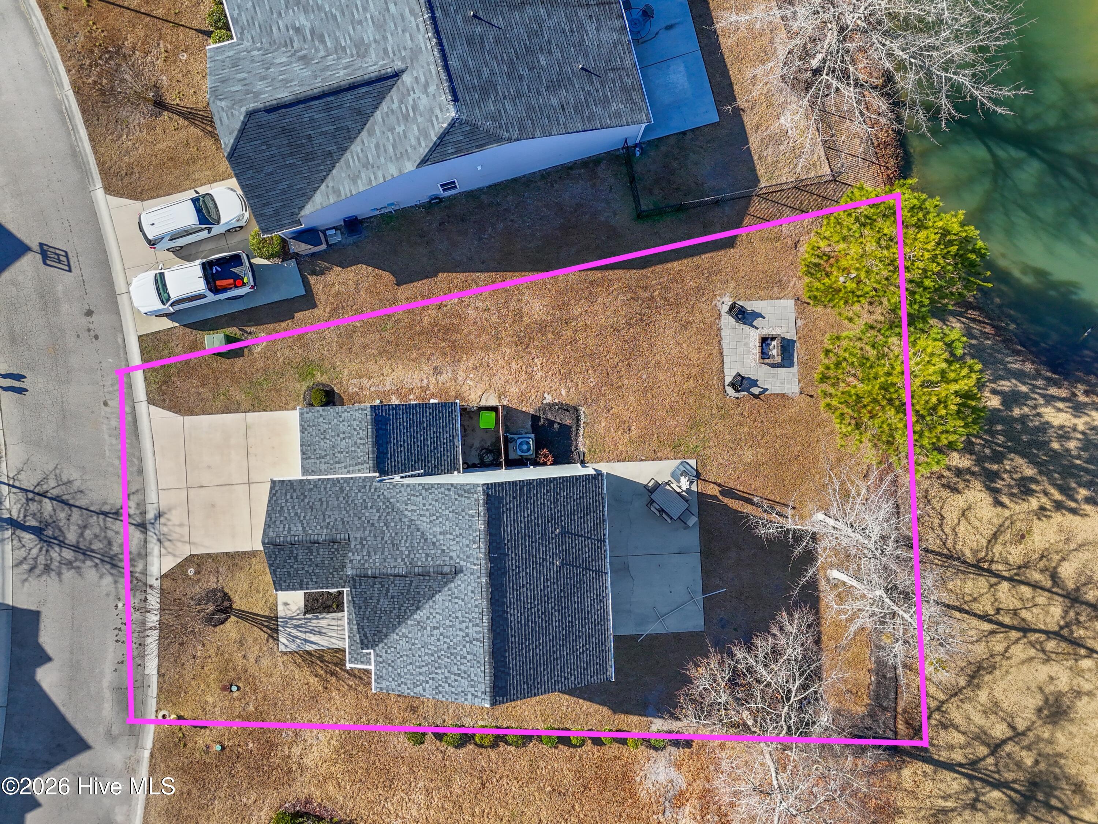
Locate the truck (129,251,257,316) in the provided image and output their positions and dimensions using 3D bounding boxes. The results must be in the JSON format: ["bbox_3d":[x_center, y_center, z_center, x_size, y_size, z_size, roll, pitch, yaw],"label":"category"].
[{"bbox_3d":[-15.578,-5.698,33.295,5.430,1.780,1.900,-14,91,0],"label":"truck"}]

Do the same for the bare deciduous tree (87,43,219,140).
[{"bbox_3d":[-17.706,-13.751,32.632,3.600,3.300,3.600,0,91,0],"label":"bare deciduous tree"}]

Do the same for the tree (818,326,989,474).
[{"bbox_3d":[14.708,-0.526,31.238,5.800,7.000,6.000,0,91,0],"label":"tree"}]

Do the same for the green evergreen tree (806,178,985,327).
[{"bbox_3d":[14.208,-6.578,31.163,5.900,7.000,5.700,0,91,0],"label":"green evergreen tree"}]

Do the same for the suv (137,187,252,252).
[{"bbox_3d":[-15.493,-8.506,33.301,4.720,1.700,1.870,-18,91,0],"label":"suv"}]

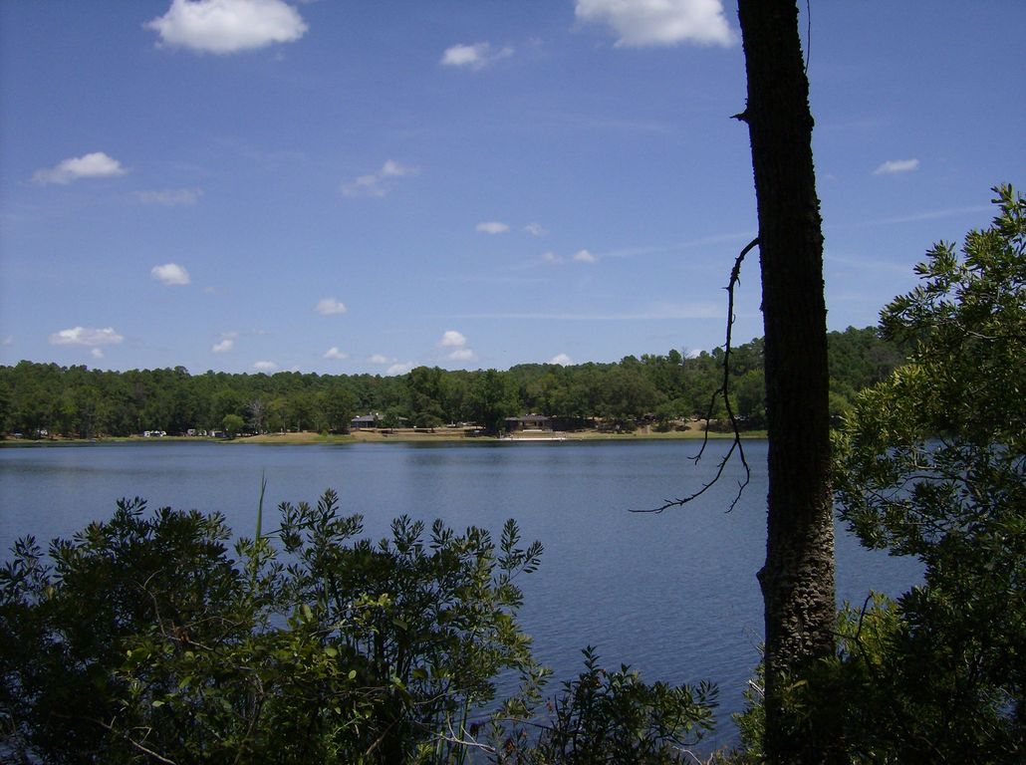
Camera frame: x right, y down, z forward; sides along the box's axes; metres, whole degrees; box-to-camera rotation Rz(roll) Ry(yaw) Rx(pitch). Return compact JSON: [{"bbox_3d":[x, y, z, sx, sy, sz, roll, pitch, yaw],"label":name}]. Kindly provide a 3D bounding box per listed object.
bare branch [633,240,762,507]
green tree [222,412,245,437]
[{"bbox_3d":[0.927,-0.033,5.400,0.630,1.400,0.450,0,-3,0],"label":"bare branch"},{"bbox_3d":[-83.974,12.723,320.000,7.000,7.200,7.000,0,-3,0],"label":"green tree"}]

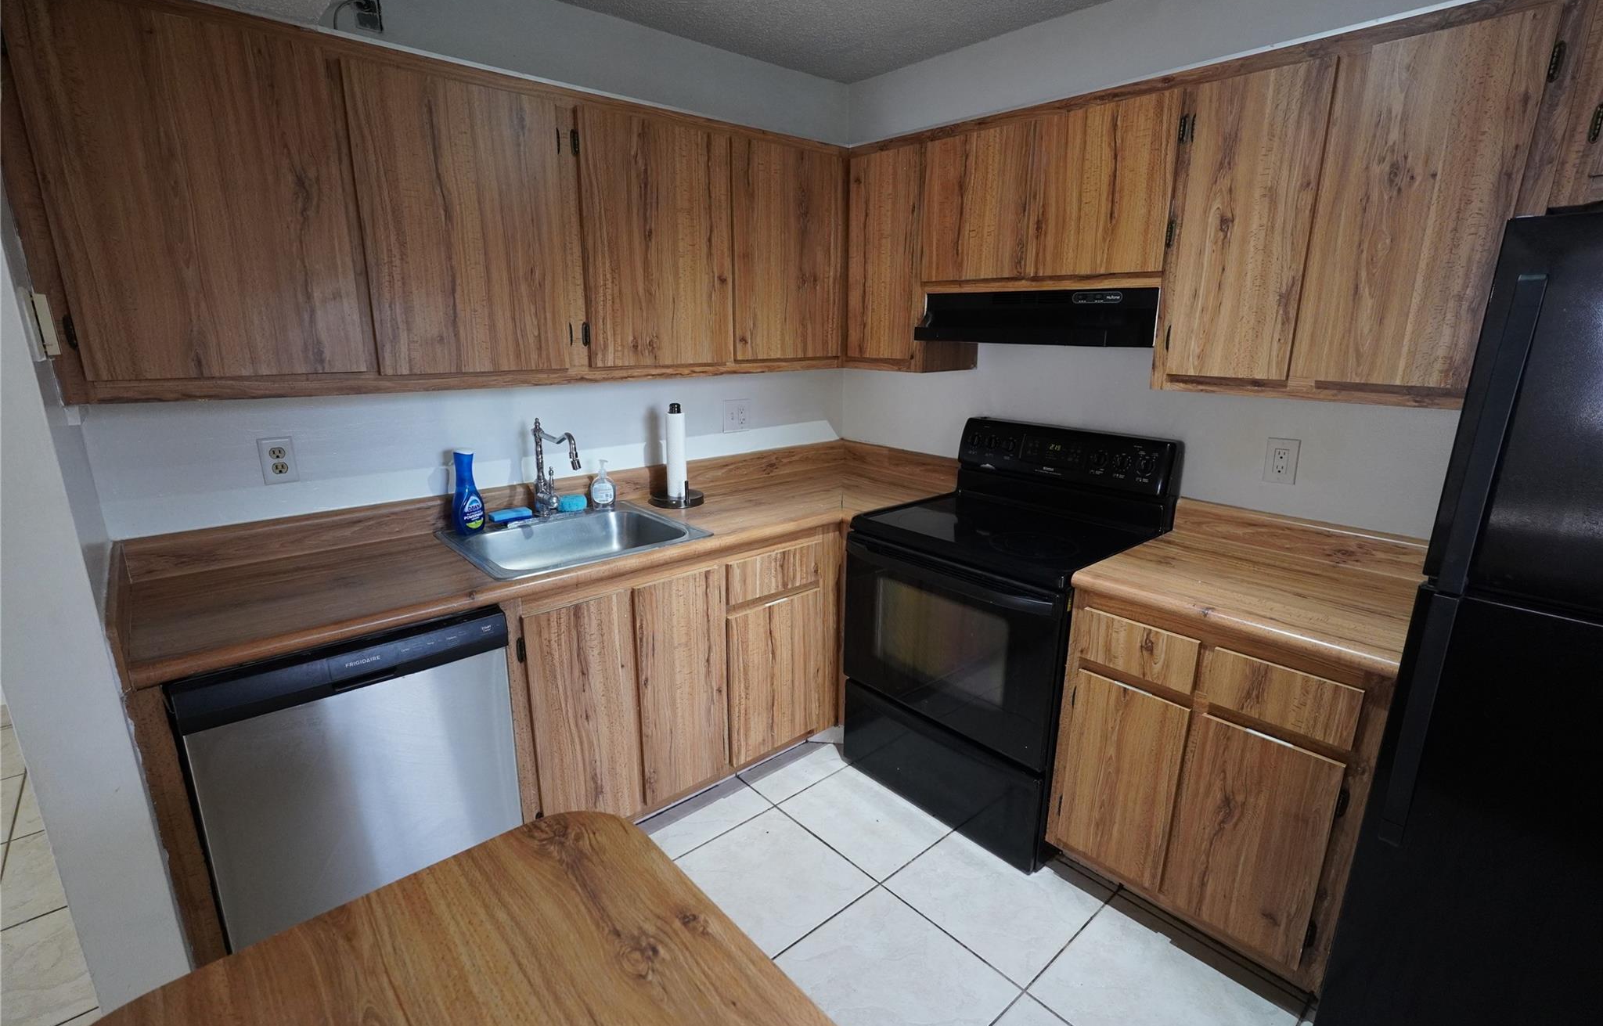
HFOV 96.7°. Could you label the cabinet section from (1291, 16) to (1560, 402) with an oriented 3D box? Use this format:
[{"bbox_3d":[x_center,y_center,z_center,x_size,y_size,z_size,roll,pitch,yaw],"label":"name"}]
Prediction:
[{"bbox_3d":[1.364,-0.629,1.568,0.322,0.700,0.328,-12,19,-40],"label":"cabinet section"}]

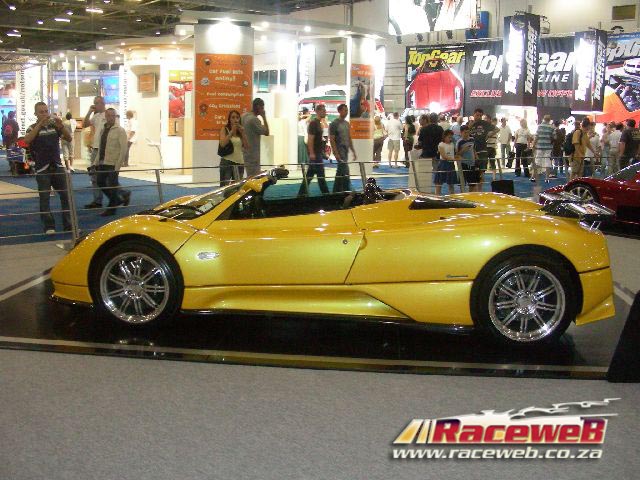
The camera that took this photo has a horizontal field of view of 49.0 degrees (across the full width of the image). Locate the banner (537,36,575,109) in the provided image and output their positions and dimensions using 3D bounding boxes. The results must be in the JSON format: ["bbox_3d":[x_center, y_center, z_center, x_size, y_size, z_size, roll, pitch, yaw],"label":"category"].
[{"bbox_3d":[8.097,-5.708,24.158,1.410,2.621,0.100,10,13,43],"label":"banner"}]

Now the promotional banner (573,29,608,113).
[{"bbox_3d":[8.664,-5.385,22.588,0.850,2.544,0.800,10,13,43],"label":"promotional banner"}]

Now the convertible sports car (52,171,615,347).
[{"bbox_3d":[0.005,-0.015,5.780,4.380,1.140,2.040,2,10,5],"label":"convertible sports car"}]

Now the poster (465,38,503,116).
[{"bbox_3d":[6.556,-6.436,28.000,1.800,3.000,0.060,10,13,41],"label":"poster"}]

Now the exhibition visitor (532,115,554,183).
[{"bbox_3d":[6.010,-2.478,18.893,0.540,1.730,0.380,2,10,6],"label":"exhibition visitor"}]

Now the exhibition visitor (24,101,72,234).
[{"bbox_3d":[-3.702,-0.987,9.580,0.640,1.750,0.460,-2,10,-14],"label":"exhibition visitor"}]

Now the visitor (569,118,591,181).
[{"bbox_3d":[6.890,-2.405,18.654,0.500,1.720,0.480,1,10,0],"label":"visitor"}]

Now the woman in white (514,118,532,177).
[{"bbox_3d":[5.879,-2.698,20.397,0.500,1.630,0.320,2,10,6],"label":"woman in white"}]

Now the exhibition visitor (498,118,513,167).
[{"bbox_3d":[6.298,-3.300,23.856,0.500,1.700,0.360,-1,10,-14],"label":"exhibition visitor"}]

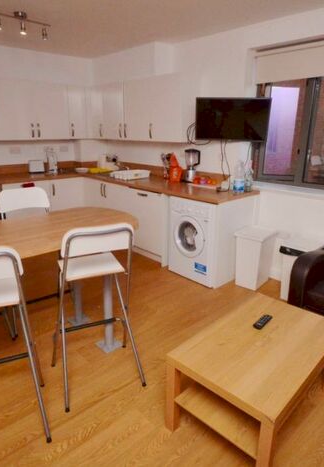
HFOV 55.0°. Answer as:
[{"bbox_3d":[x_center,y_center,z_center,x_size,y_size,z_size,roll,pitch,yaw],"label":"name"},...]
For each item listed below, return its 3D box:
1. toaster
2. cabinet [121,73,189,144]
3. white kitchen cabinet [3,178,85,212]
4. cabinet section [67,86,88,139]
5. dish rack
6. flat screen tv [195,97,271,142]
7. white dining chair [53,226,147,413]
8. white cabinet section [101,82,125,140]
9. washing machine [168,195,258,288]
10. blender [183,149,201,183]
[{"bbox_3d":[-1.851,-0.981,4.581,0.215,0.180,0.165,-13,22,-37],"label":"toaster"},{"bbox_3d":[-0.008,-1.473,3.726,0.340,0.720,1.050,-14,23,-39],"label":"cabinet"},{"bbox_3d":[-1.743,-0.371,4.504,1.060,0.850,0.600,-14,23,-39],"label":"white kitchen cabinet"},{"bbox_3d":[-1.330,-1.762,4.641,0.320,0.720,0.324,17,23,41],"label":"cabinet section"},{"bbox_3d":[-0.437,-0.817,4.279,0.380,0.120,0.430,17,24,42],"label":"dish rack"},{"bbox_3d":[0.696,-1.128,3.093,0.730,0.410,0.060,1,17,1],"label":"flat screen tv"},{"bbox_3d":[-0.388,0.404,1.802,0.480,1.020,0.480,-7,19,-24],"label":"white dining chair"},{"bbox_3d":[-0.564,-1.664,4.366,0.510,0.720,0.320,17,23,41],"label":"white cabinet section"},{"bbox_3d":[0.508,0.019,3.349,0.580,0.840,0.600,-14,23,-39],"label":"washing machine"},{"bbox_3d":[0.344,-0.778,3.633,0.170,0.390,0.160,5,18,14],"label":"blender"}]

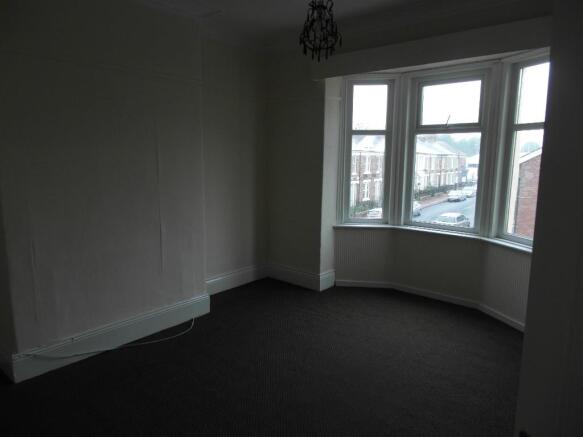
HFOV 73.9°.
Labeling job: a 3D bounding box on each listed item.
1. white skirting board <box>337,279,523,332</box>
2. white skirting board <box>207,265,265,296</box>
[{"bbox_3d":[1.399,0.843,4.067,2.016,0.075,0.405,8,11,41],"label":"white skirting board"},{"bbox_3d":[-0.664,0.701,4.446,0.037,0.203,1.136,7,10,38],"label":"white skirting board"}]

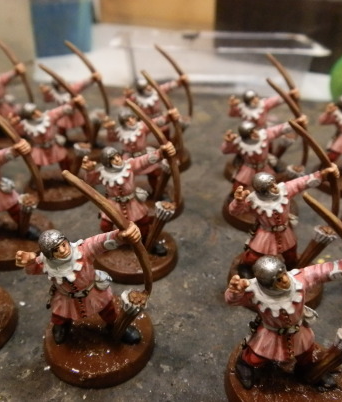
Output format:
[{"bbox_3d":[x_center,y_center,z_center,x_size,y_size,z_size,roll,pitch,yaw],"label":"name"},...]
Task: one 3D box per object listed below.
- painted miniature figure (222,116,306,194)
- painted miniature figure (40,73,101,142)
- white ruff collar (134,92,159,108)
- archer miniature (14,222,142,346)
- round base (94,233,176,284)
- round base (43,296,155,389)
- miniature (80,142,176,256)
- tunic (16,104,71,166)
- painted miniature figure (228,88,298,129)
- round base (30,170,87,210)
[{"bbox_3d":[0.028,-0.011,0.132,0.025,0.030,0.013,-3,32,-3],"label":"painted miniature figure"},{"bbox_3d":[-0.037,-0.032,0.166,0.025,0.030,0.013,-6,32,-8],"label":"painted miniature figure"},{"bbox_3d":[-0.010,-0.039,0.169,0.009,0.005,0.008,2,30,0],"label":"white ruff collar"},{"bbox_3d":[-0.018,0.017,0.088,0.024,0.032,0.013,2,30,0],"label":"archer miniature"},{"bbox_3d":[-0.010,0.014,0.124,0.025,0.004,0.025,0,32,0],"label":"round base"},{"bbox_3d":[-0.016,0.030,0.098,0.025,0.004,0.025,0,32,0],"label":"round base"},{"bbox_3d":[-0.011,-0.001,0.115,0.025,0.030,0.013,-6,32,-8],"label":"miniature"},{"bbox_3d":[-0.041,-0.021,0.144,0.019,0.022,0.010,-7,33,-10],"label":"tunic"},{"bbox_3d":[0.032,-0.025,0.154,0.025,0.030,0.013,-3,32,-3],"label":"painted miniature figure"},{"bbox_3d":[-0.040,-0.004,0.157,0.025,0.004,0.025,1,30,-1],"label":"round base"}]

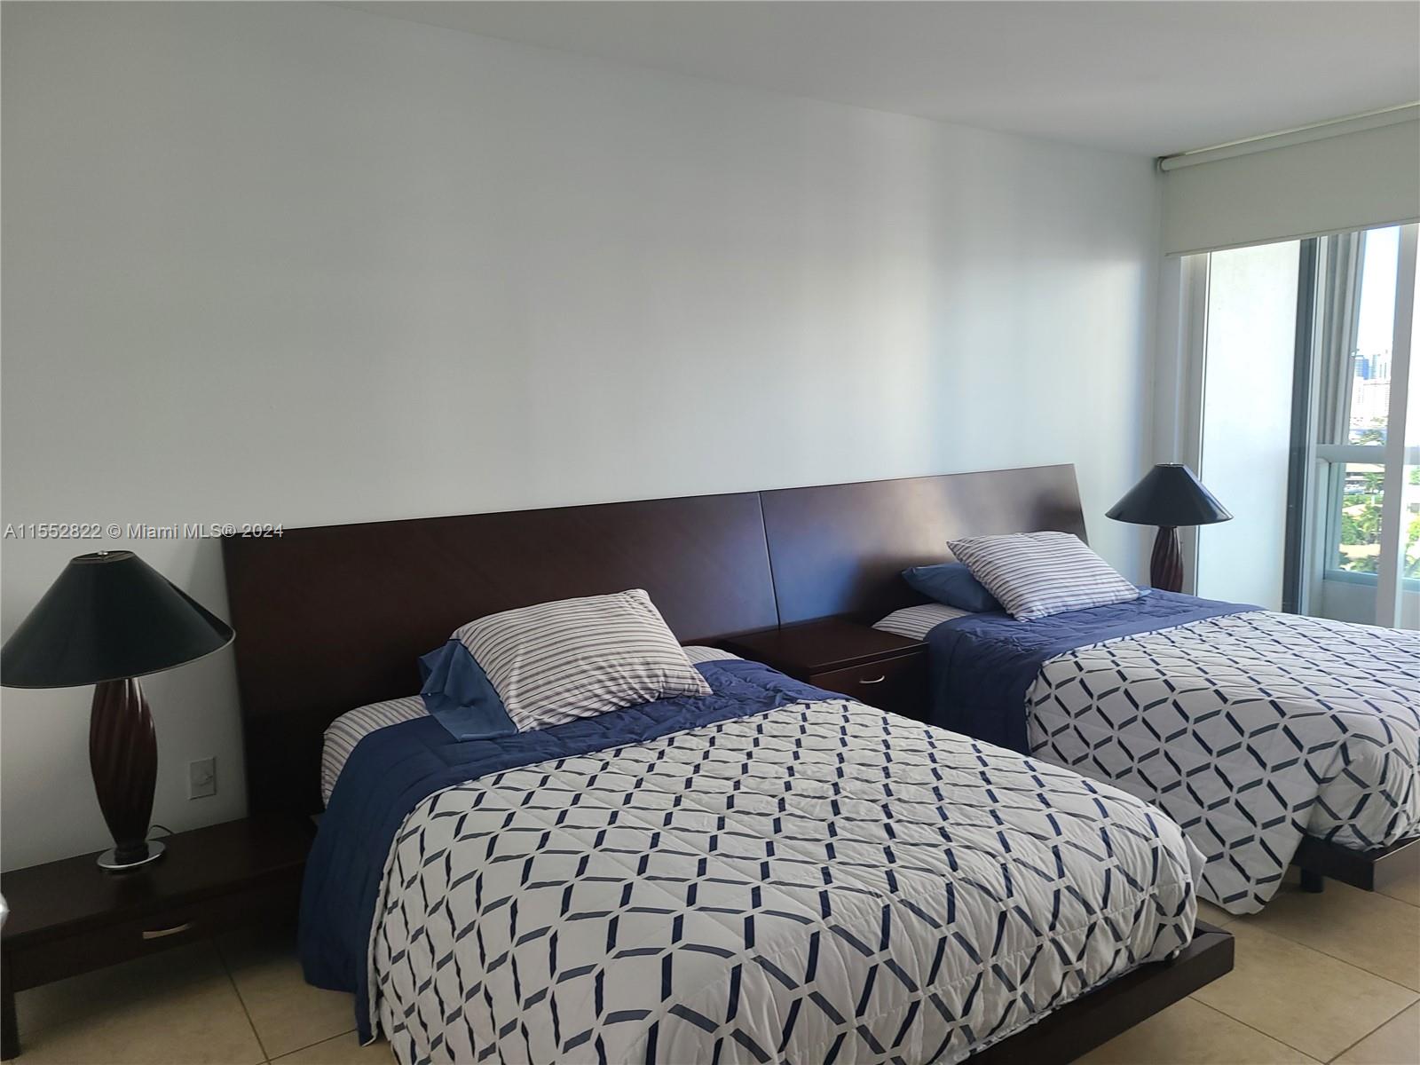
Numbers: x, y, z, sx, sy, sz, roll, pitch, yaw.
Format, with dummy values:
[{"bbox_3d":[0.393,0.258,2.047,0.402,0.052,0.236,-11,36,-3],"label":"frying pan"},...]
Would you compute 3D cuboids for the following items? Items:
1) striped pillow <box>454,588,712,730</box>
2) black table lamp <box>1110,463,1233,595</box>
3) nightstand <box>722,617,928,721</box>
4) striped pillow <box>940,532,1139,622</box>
[{"bbox_3d":[-0.357,0.356,3.035,0.630,0.160,0.460,-9,40,-32],"label":"striped pillow"},{"bbox_3d":[2.163,0.082,5.056,0.535,0.815,0.535,-6,9,-33],"label":"black table lamp"},{"bbox_3d":[0.416,0.681,3.863,0.544,0.588,0.512,-6,9,-33],"label":"nightstand"},{"bbox_3d":[1.328,0.145,4.190,0.650,0.160,0.450,-6,41,-30],"label":"striped pillow"}]

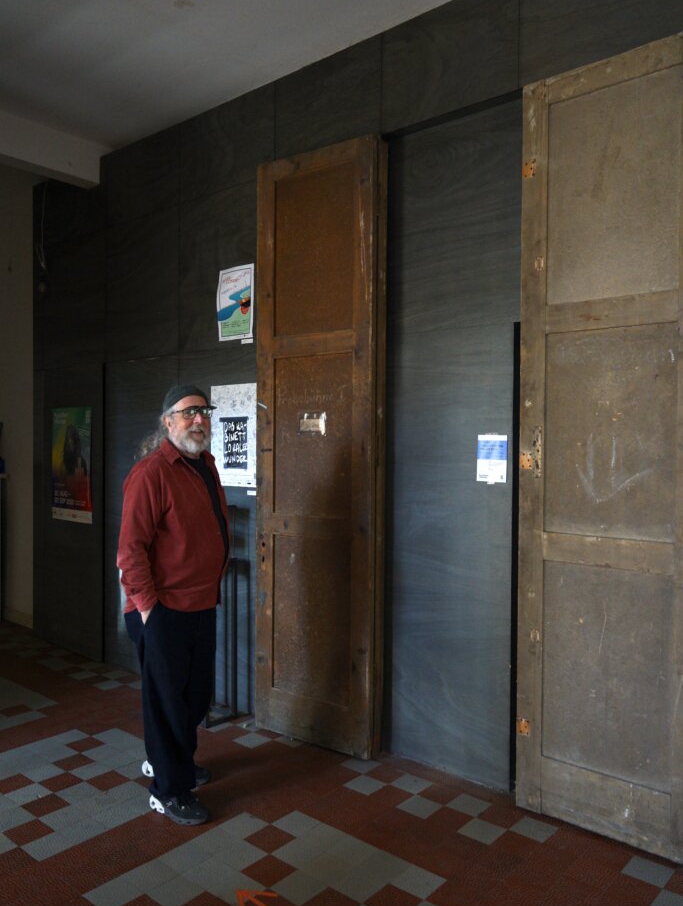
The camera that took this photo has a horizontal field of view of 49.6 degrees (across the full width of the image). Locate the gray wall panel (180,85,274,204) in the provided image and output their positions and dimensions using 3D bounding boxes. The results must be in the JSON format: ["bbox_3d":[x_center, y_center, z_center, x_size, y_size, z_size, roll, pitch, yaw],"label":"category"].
[{"bbox_3d":[-0.680,-1.811,4.378,0.861,0.482,0.030,1,1,40],"label":"gray wall panel"}]

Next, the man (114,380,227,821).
[{"bbox_3d":[-0.719,0.616,3.296,0.500,1.815,0.540,1,1,19],"label":"man"}]

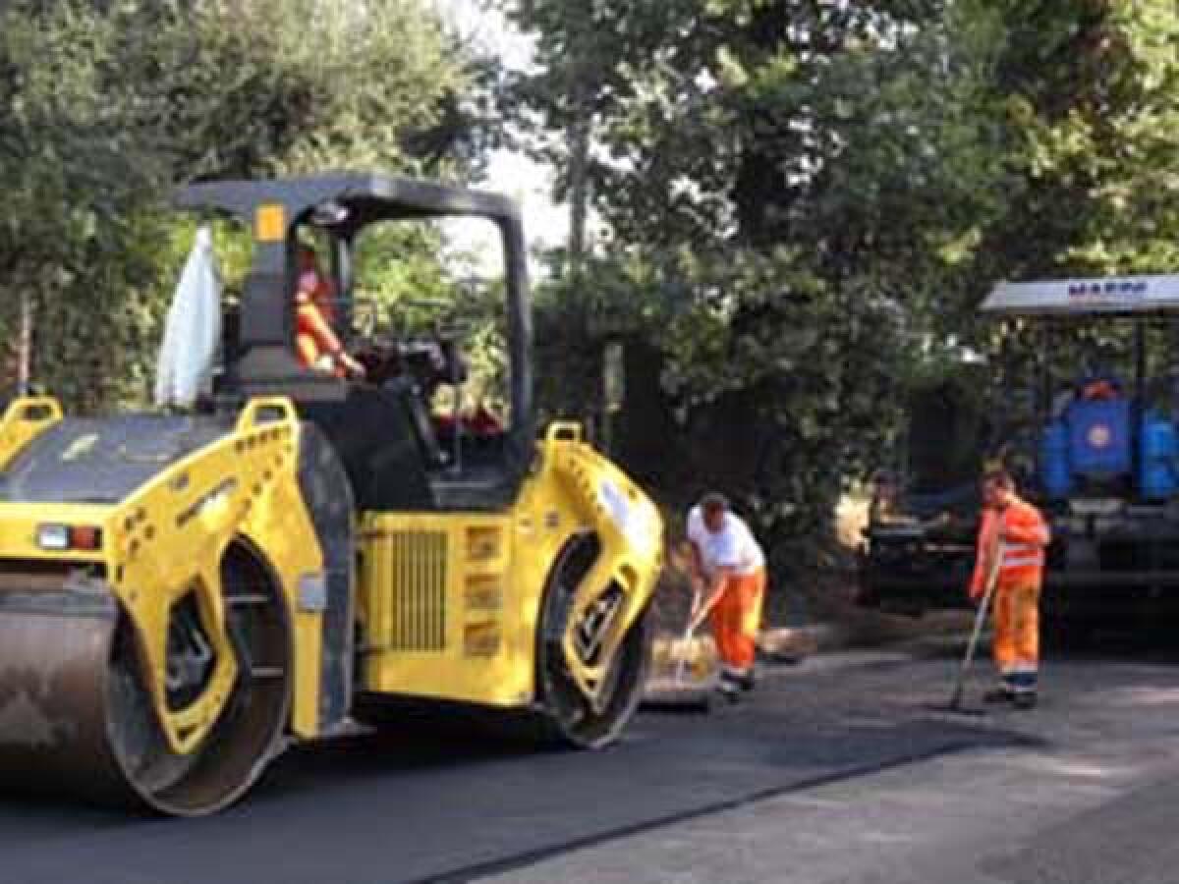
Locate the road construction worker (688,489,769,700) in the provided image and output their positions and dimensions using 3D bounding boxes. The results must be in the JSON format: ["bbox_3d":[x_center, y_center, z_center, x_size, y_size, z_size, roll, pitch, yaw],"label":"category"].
[{"bbox_3d":[0.977,1.118,15.400,0.730,1.490,0.560,2,-3,-45],"label":"road construction worker"}]

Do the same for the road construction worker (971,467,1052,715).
[{"bbox_3d":[2.965,1.030,15.150,0.570,1.700,0.450,-2,-2,41],"label":"road construction worker"}]

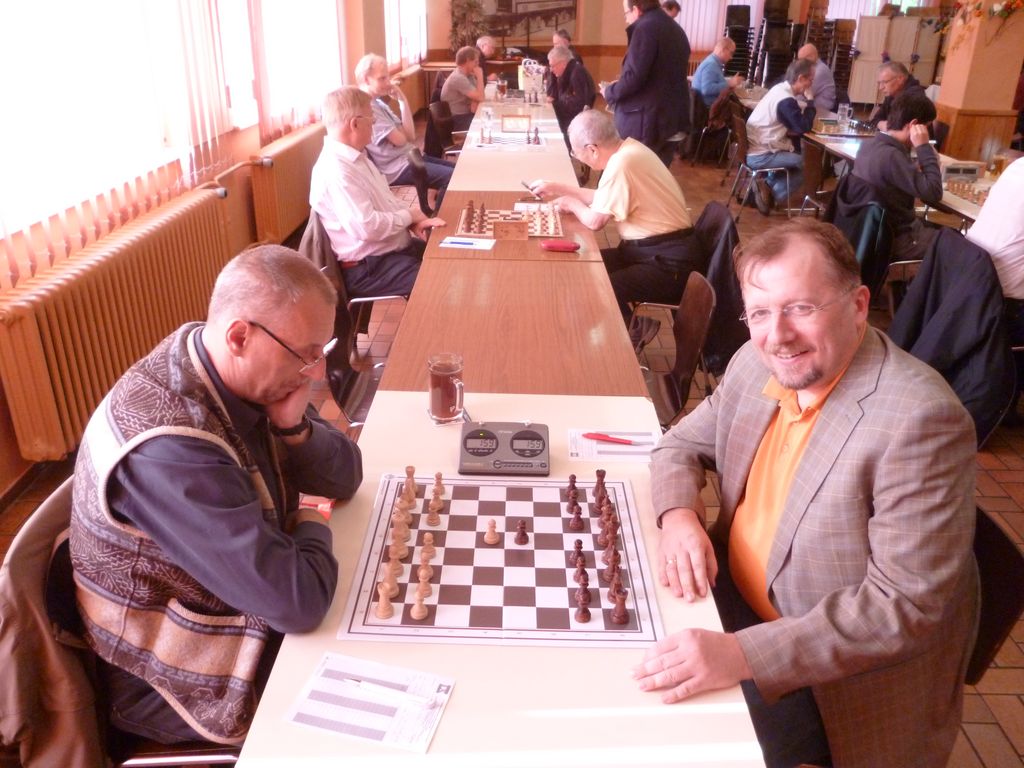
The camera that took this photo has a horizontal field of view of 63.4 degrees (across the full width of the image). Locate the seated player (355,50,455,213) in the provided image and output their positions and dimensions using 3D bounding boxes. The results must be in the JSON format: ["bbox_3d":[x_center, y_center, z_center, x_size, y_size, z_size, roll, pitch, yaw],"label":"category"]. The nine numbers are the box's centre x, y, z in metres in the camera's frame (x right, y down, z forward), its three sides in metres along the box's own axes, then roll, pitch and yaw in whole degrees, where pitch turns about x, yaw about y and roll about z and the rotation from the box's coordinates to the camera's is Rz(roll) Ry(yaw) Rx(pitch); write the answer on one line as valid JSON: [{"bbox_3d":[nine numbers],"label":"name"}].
[{"bbox_3d":[-0.681,-1.615,5.848,0.820,1.320,0.540,4,25,6],"label":"seated player"}]

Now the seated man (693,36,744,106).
[{"bbox_3d":[2.357,-3.243,9.502,0.750,1.330,0.520,1,25,0],"label":"seated man"}]

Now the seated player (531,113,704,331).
[{"bbox_3d":[0.493,-0.634,3.891,0.860,1.240,0.520,1,25,0],"label":"seated player"}]

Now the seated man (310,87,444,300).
[{"bbox_3d":[-0.592,-0.693,3.875,0.660,1.310,0.540,0,25,-3],"label":"seated man"}]

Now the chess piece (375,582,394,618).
[{"bbox_3d":[-0.211,0.357,1.369,0.031,0.054,0.031,2,25,0],"label":"chess piece"}]

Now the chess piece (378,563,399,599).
[{"bbox_3d":[-0.209,0.331,1.414,0.033,0.065,0.032,1,25,0],"label":"chess piece"}]

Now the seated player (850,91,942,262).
[{"bbox_3d":[2.148,-0.939,4.586,0.760,1.280,0.520,-1,25,-5],"label":"seated player"}]

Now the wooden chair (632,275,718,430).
[{"bbox_3d":[0.410,0.055,2.878,0.520,0.840,0.460,1,25,0],"label":"wooden chair"}]

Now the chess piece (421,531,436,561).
[{"bbox_3d":[-0.153,0.295,1.517,0.028,0.045,0.028,2,25,0],"label":"chess piece"}]

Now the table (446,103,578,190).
[{"bbox_3d":[0.021,-1.536,6.398,0.710,0.745,4.050,2,25,0],"label":"table"}]

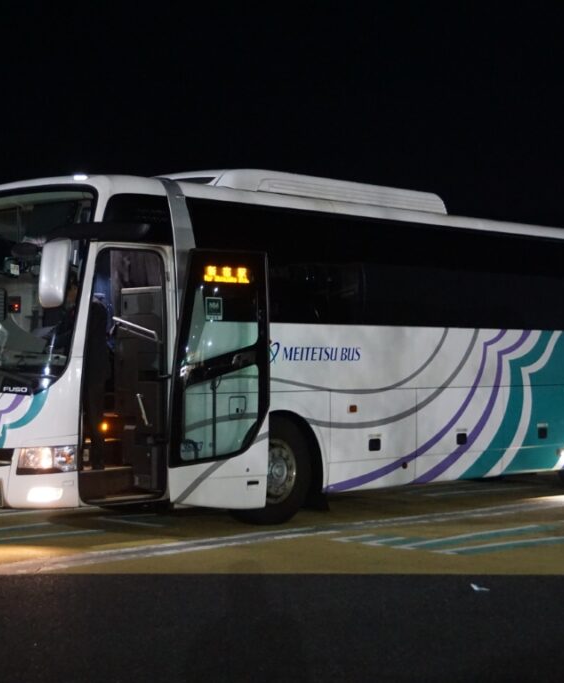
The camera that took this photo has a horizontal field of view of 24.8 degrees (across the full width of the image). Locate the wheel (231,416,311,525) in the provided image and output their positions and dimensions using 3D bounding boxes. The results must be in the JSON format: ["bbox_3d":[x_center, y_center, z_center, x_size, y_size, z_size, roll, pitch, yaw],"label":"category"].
[{"bbox_3d":[-0.204,1.204,12.120,1.040,1.040,0.300,2,-2,-44],"label":"wheel"}]

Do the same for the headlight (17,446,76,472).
[{"bbox_3d":[-1.911,0.978,10.498,0.460,0.210,0.240,-1,-2,31],"label":"headlight"}]

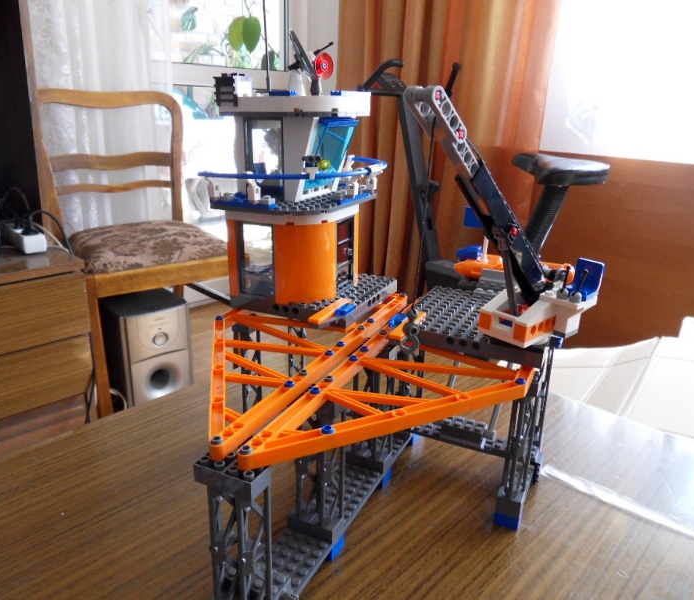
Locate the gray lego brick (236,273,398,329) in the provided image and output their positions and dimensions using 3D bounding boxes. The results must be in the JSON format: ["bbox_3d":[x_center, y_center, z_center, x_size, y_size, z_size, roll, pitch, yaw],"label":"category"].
[{"bbox_3d":[-0.022,-0.007,0.444,0.096,0.011,0.096,10,20,24],"label":"gray lego brick"}]

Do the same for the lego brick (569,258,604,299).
[{"bbox_3d":[0.143,-0.012,0.337,0.019,0.021,0.016,-14,24,-40],"label":"lego brick"}]

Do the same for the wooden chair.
[{"bbox_3d":[-0.594,-0.162,1.657,0.440,0.873,0.480,-13,23,-37],"label":"wooden chair"}]

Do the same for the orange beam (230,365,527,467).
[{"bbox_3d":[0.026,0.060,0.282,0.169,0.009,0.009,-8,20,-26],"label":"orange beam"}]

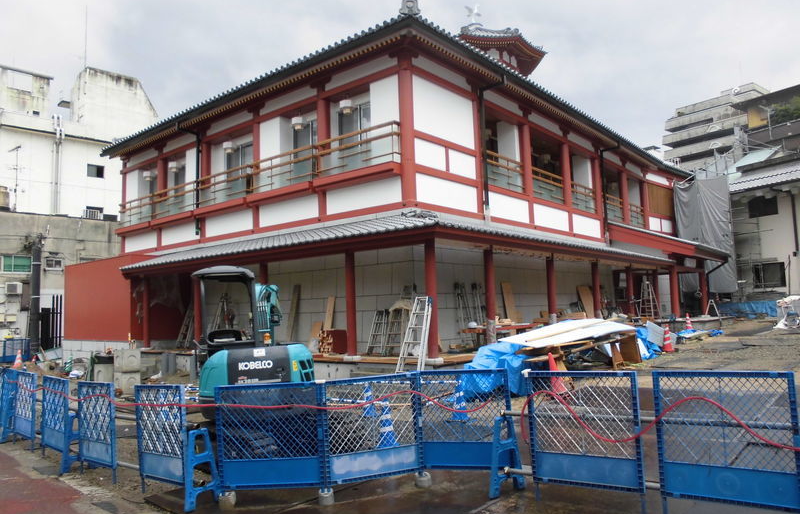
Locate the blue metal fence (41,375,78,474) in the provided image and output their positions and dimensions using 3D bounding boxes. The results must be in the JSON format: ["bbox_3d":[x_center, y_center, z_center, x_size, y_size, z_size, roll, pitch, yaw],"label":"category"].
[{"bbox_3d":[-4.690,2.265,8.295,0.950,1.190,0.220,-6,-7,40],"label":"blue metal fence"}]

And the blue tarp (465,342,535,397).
[{"bbox_3d":[1.885,2.143,11.500,1.000,1.030,1.000,-6,-7,40],"label":"blue tarp"}]

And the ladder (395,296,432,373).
[{"bbox_3d":[0.303,1.925,12.627,0.620,2.266,0.160,-6,-28,40],"label":"ladder"}]

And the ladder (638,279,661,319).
[{"bbox_3d":[11.174,1.880,27.102,0.600,1.778,1.100,-6,-7,40],"label":"ladder"}]

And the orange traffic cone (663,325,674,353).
[{"bbox_3d":[6.916,2.110,15.533,0.370,0.700,0.370,-4,-6,25],"label":"orange traffic cone"}]

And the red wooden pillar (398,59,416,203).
[{"bbox_3d":[0.224,-3.663,17.209,0.390,4.377,0.390,-2,-5,0],"label":"red wooden pillar"}]

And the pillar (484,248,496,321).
[{"bbox_3d":[2.236,1.063,14.847,0.220,2.500,0.220,-6,-7,40],"label":"pillar"}]

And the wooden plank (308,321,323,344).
[{"bbox_3d":[-2.661,2.370,18.878,0.360,0.692,0.060,-6,-17,40],"label":"wooden plank"}]

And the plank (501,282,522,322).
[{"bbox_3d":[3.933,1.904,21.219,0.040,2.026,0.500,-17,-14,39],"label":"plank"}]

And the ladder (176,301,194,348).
[{"bbox_3d":[-7.897,2.488,22.227,0.450,1.724,0.280,-6,-20,40],"label":"ladder"}]

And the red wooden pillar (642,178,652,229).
[{"bbox_3d":[12.979,-2.629,31.600,0.310,2.900,0.310,-6,-7,40],"label":"red wooden pillar"}]

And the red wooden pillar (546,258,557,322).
[{"bbox_3d":[4.592,1.277,18.183,0.240,2.628,0.240,-6,-7,40],"label":"red wooden pillar"}]

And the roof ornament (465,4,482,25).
[{"bbox_3d":[4.379,-14.407,35.700,0.750,1.300,1.000,-6,-7,40],"label":"roof ornament"}]

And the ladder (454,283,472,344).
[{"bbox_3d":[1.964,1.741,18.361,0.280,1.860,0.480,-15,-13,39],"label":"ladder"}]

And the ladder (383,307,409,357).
[{"bbox_3d":[-0.059,1.821,14.829,0.520,1.149,0.160,-6,-17,40],"label":"ladder"}]

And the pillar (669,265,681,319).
[{"bbox_3d":[10.005,1.244,21.893,0.330,1.948,0.330,-6,-7,40],"label":"pillar"}]

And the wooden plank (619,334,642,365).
[{"bbox_3d":[5.280,2.113,13.728,0.440,0.634,0.060,-11,-6,29],"label":"wooden plank"}]

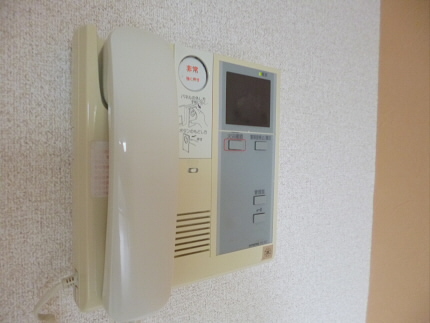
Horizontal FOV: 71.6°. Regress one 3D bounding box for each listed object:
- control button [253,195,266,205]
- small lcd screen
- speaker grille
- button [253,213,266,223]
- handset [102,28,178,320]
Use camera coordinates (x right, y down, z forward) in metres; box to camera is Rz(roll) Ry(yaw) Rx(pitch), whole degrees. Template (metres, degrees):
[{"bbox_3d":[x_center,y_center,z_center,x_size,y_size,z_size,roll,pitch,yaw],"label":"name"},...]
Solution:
[{"bbox_3d":[0.048,0.042,0.320,0.016,0.010,0.003,0,2,-33],"label":"control button"},{"bbox_3d":[0.035,-0.062,0.308,0.059,0.051,0.005,0,2,-33],"label":"small lcd screen"},{"bbox_3d":[-0.021,0.067,0.276,0.037,0.040,0.004,0,2,-33],"label":"speaker grille"},{"bbox_3d":[0.048,0.061,0.320,0.016,0.010,0.003,0,2,-33],"label":"button"},{"bbox_3d":[-0.060,0.008,0.236,0.051,0.211,0.046,0,2,-33],"label":"handset"}]

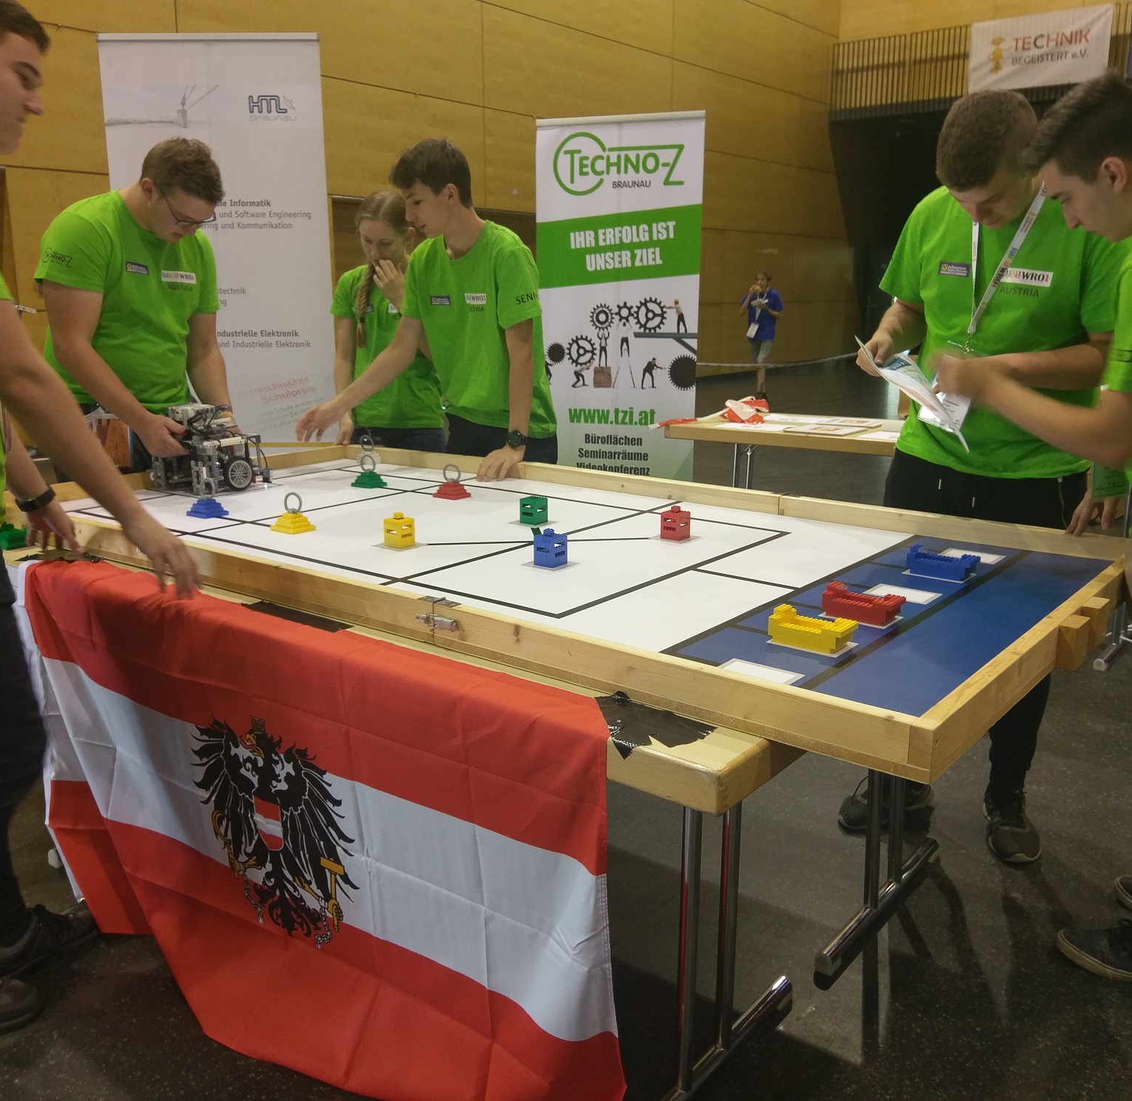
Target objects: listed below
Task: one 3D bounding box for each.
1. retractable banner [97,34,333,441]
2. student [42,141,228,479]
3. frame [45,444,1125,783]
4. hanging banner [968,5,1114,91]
[{"bbox_3d":[-1.340,-0.848,4.388,0.840,2.236,0.120,0,14,1],"label":"retractable banner"},{"bbox_3d":[-1.221,-0.276,3.173,0.520,1.710,0.520,12,18,42],"label":"student"},{"bbox_3d":[-0.152,-0.043,2.464,2.420,0.072,1.200,11,17,37],"label":"frame"},{"bbox_3d":[6.736,-7.148,15.800,1.950,0.963,0.040,11,17,37],"label":"hanging banner"}]

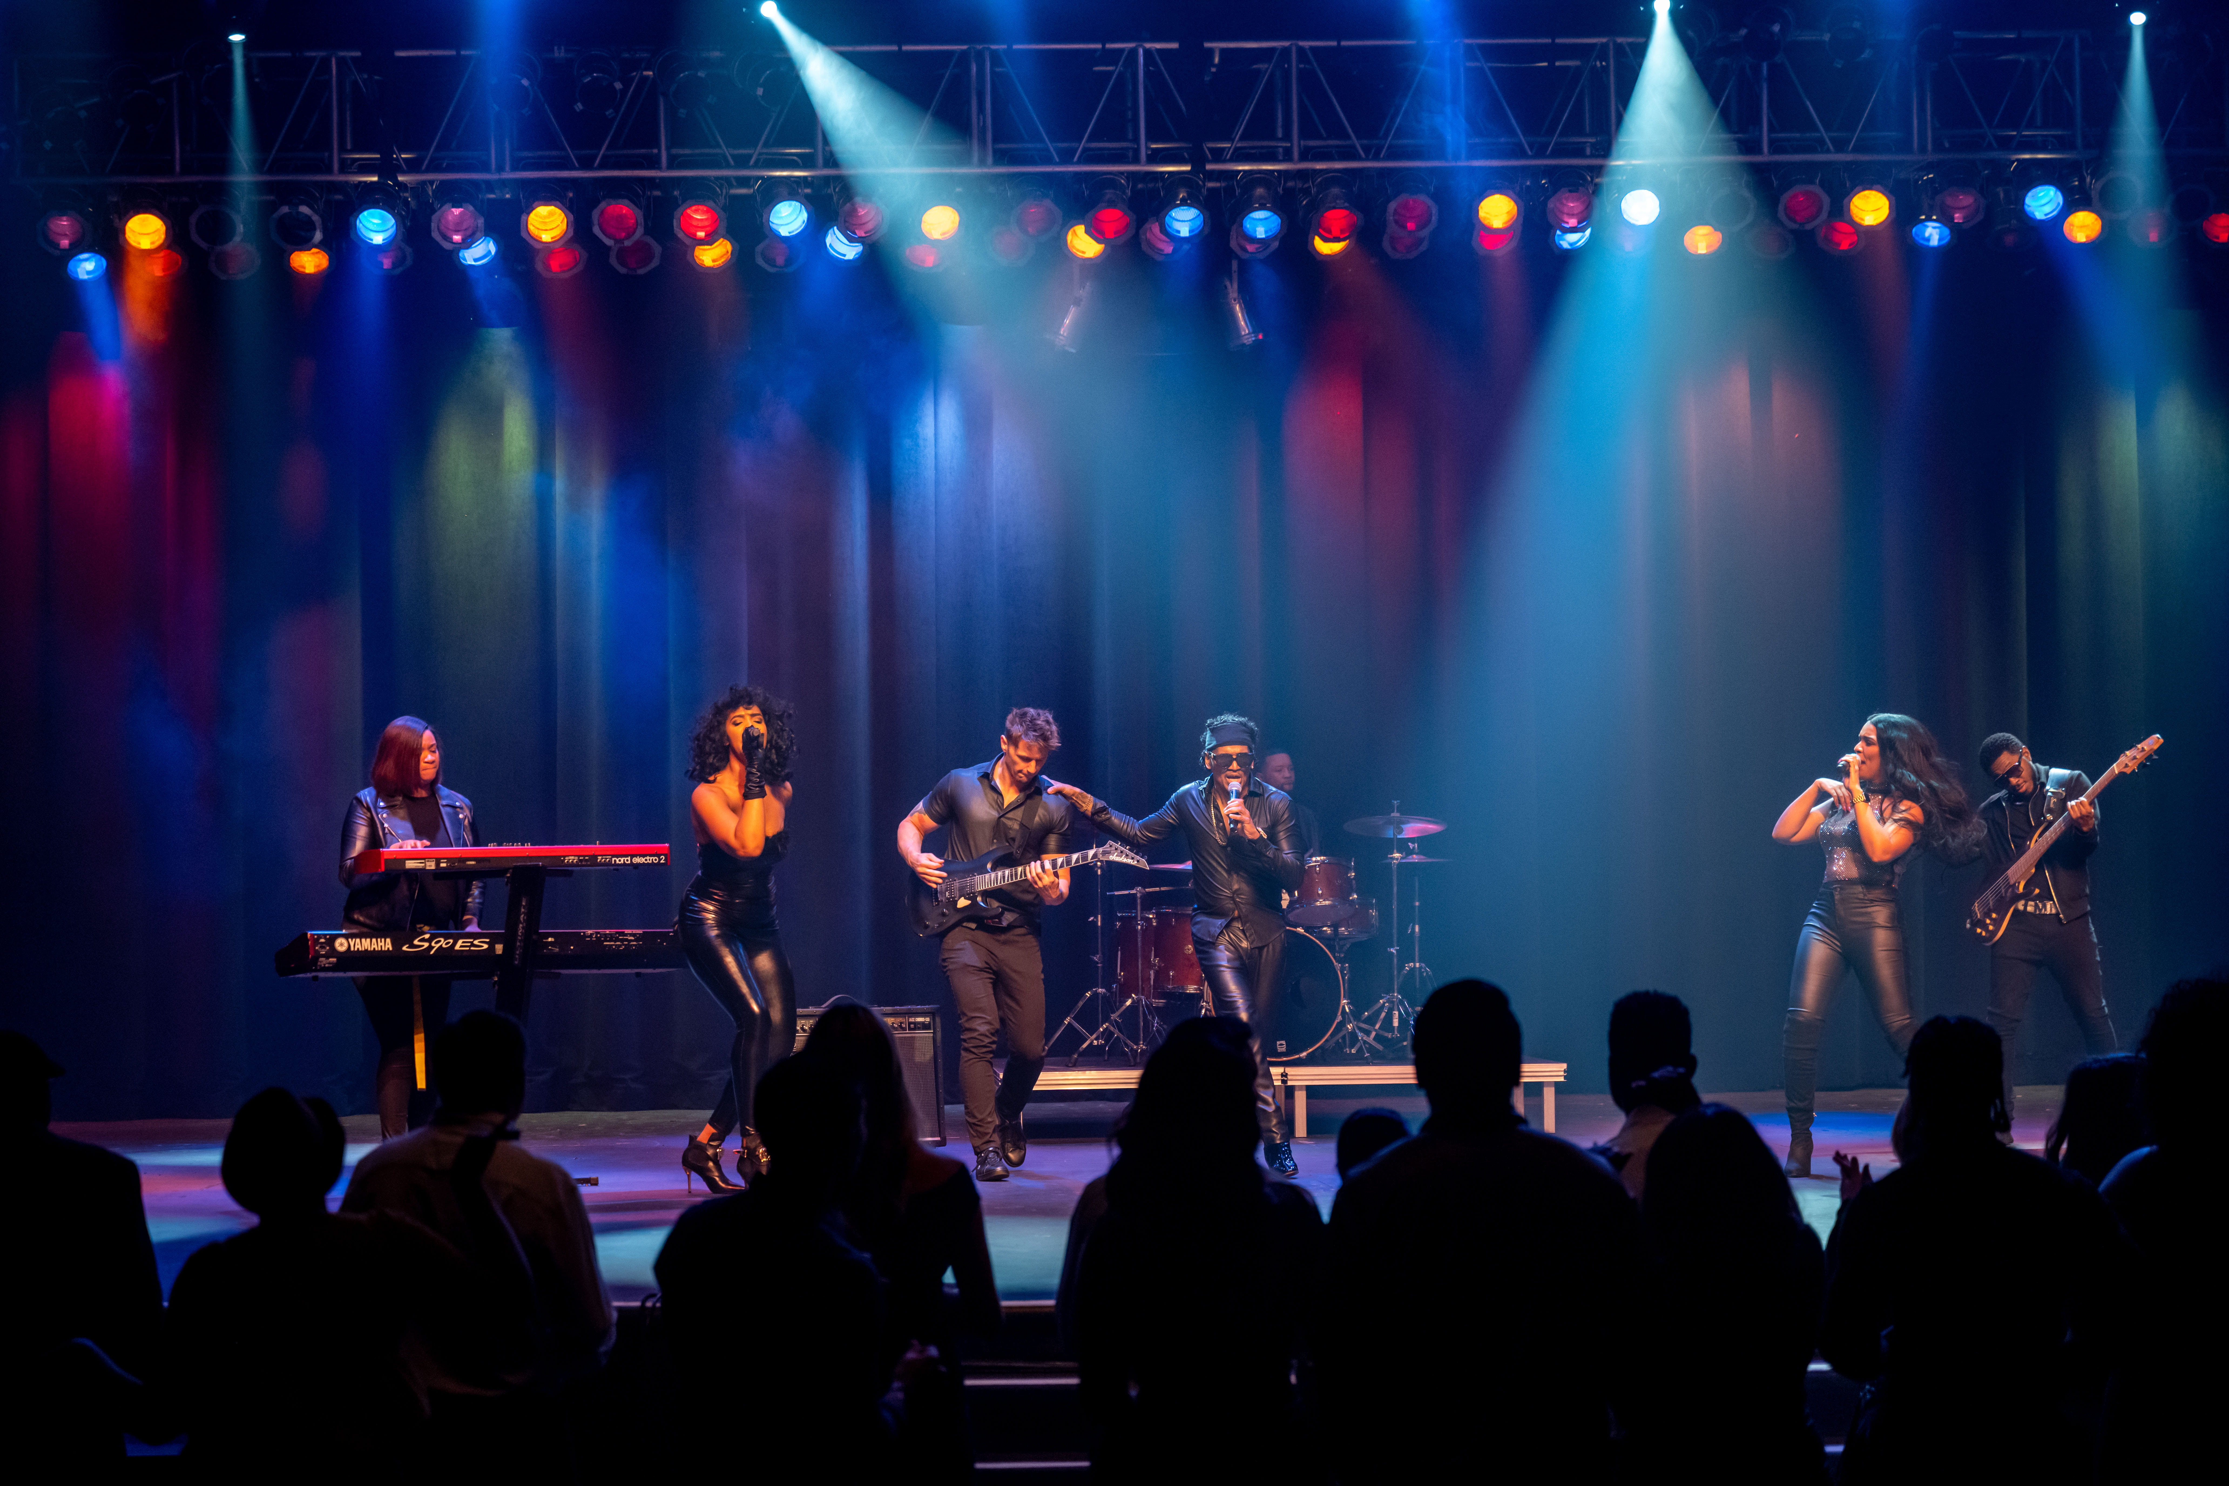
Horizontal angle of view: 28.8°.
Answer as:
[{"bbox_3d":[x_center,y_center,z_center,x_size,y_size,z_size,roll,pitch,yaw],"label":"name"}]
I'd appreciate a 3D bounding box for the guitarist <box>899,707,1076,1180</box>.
[{"bbox_3d":[-0.465,0.736,15.850,0.640,1.720,0.520,-1,0,-2],"label":"guitarist"}]

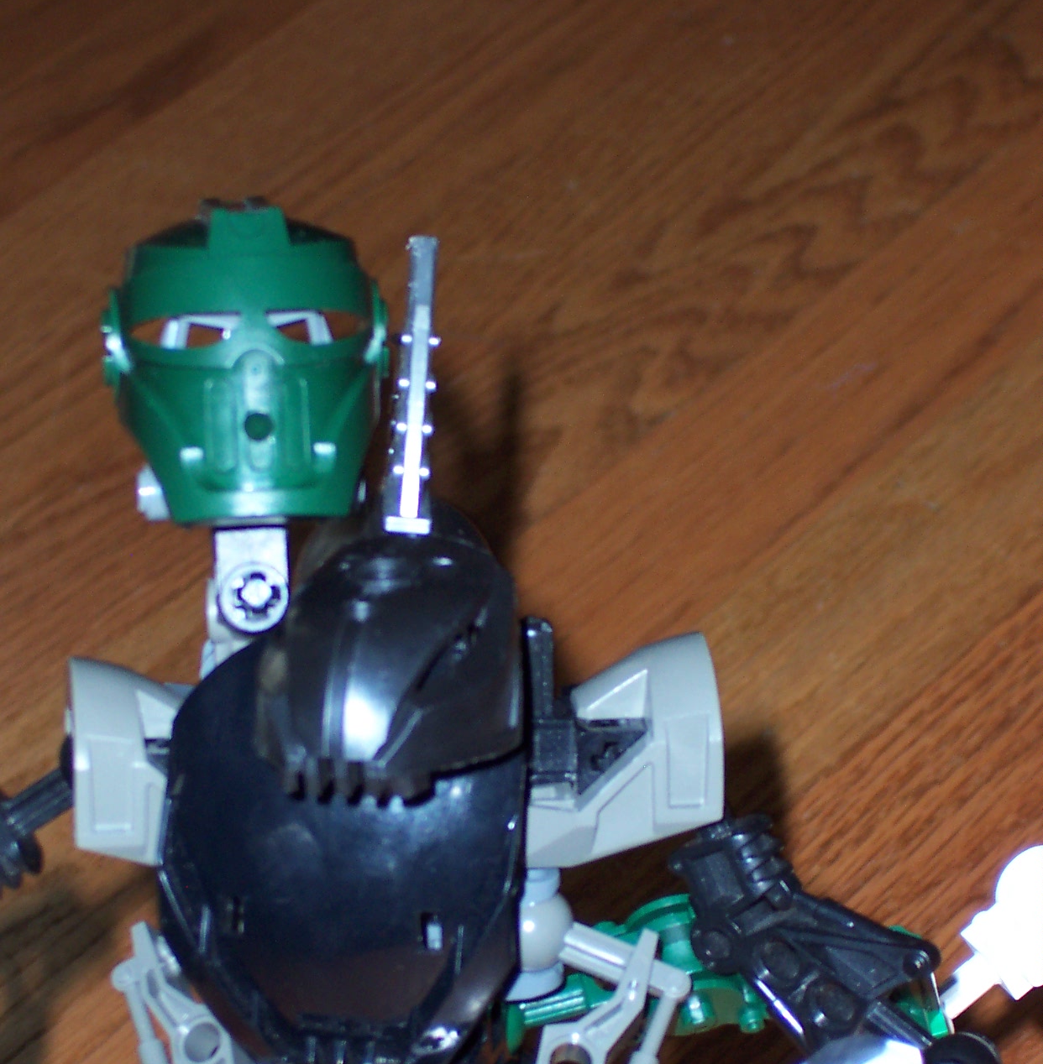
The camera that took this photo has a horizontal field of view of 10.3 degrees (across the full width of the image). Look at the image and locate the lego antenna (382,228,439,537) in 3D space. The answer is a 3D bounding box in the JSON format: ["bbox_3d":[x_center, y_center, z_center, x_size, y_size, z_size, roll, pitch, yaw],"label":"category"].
[{"bbox_3d":[-0.013,-0.017,0.662,0.005,0.005,0.036,4,78,-3],"label":"lego antenna"}]

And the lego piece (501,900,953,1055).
[{"bbox_3d":[0.026,0.056,0.730,0.056,0.019,0.020,0,12,0],"label":"lego piece"}]

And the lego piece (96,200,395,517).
[{"bbox_3d":[-0.030,-0.019,0.632,0.032,0.036,0.023,-2,7,-4],"label":"lego piece"}]

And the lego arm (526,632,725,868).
[{"bbox_3d":[0.012,0.026,0.685,0.025,0.028,0.021,-2,11,-9],"label":"lego arm"}]

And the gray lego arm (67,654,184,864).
[{"bbox_3d":[-0.042,0.028,0.685,0.025,0.028,0.021,-1,10,-6],"label":"gray lego arm"}]

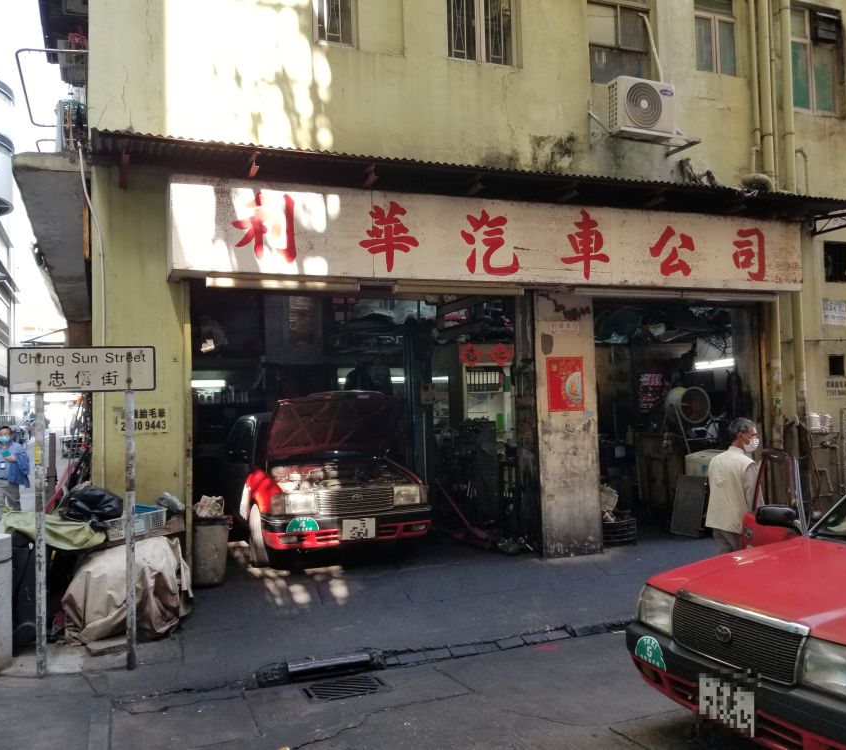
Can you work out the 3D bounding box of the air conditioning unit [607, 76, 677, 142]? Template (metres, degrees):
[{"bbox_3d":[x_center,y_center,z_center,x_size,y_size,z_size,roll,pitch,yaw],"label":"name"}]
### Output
[{"bbox_3d":[2.397,-2.903,8.262,0.711,0.553,0.260,-1,-2,-18],"label":"air conditioning unit"}]

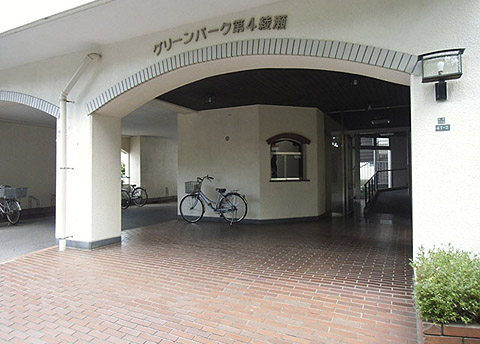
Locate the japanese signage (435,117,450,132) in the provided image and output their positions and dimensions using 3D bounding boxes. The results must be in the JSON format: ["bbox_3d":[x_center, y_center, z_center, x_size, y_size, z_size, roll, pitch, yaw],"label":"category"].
[{"bbox_3d":[1.904,-0.443,3.116,0.118,0.138,0.015,-1,0,26],"label":"japanese signage"}]

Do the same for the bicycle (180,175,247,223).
[{"bbox_3d":[-0.627,0.656,7.683,1.760,1.110,0.560,-1,0,22],"label":"bicycle"}]

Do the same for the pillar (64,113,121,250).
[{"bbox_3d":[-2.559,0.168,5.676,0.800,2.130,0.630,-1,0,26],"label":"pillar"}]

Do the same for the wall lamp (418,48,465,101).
[{"bbox_3d":[1.832,-0.870,3.029,0.362,0.414,0.230,-1,0,26],"label":"wall lamp"}]

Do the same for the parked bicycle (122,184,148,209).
[{"bbox_3d":[-4.007,0.750,12.003,1.760,1.060,0.550,-1,0,26],"label":"parked bicycle"}]

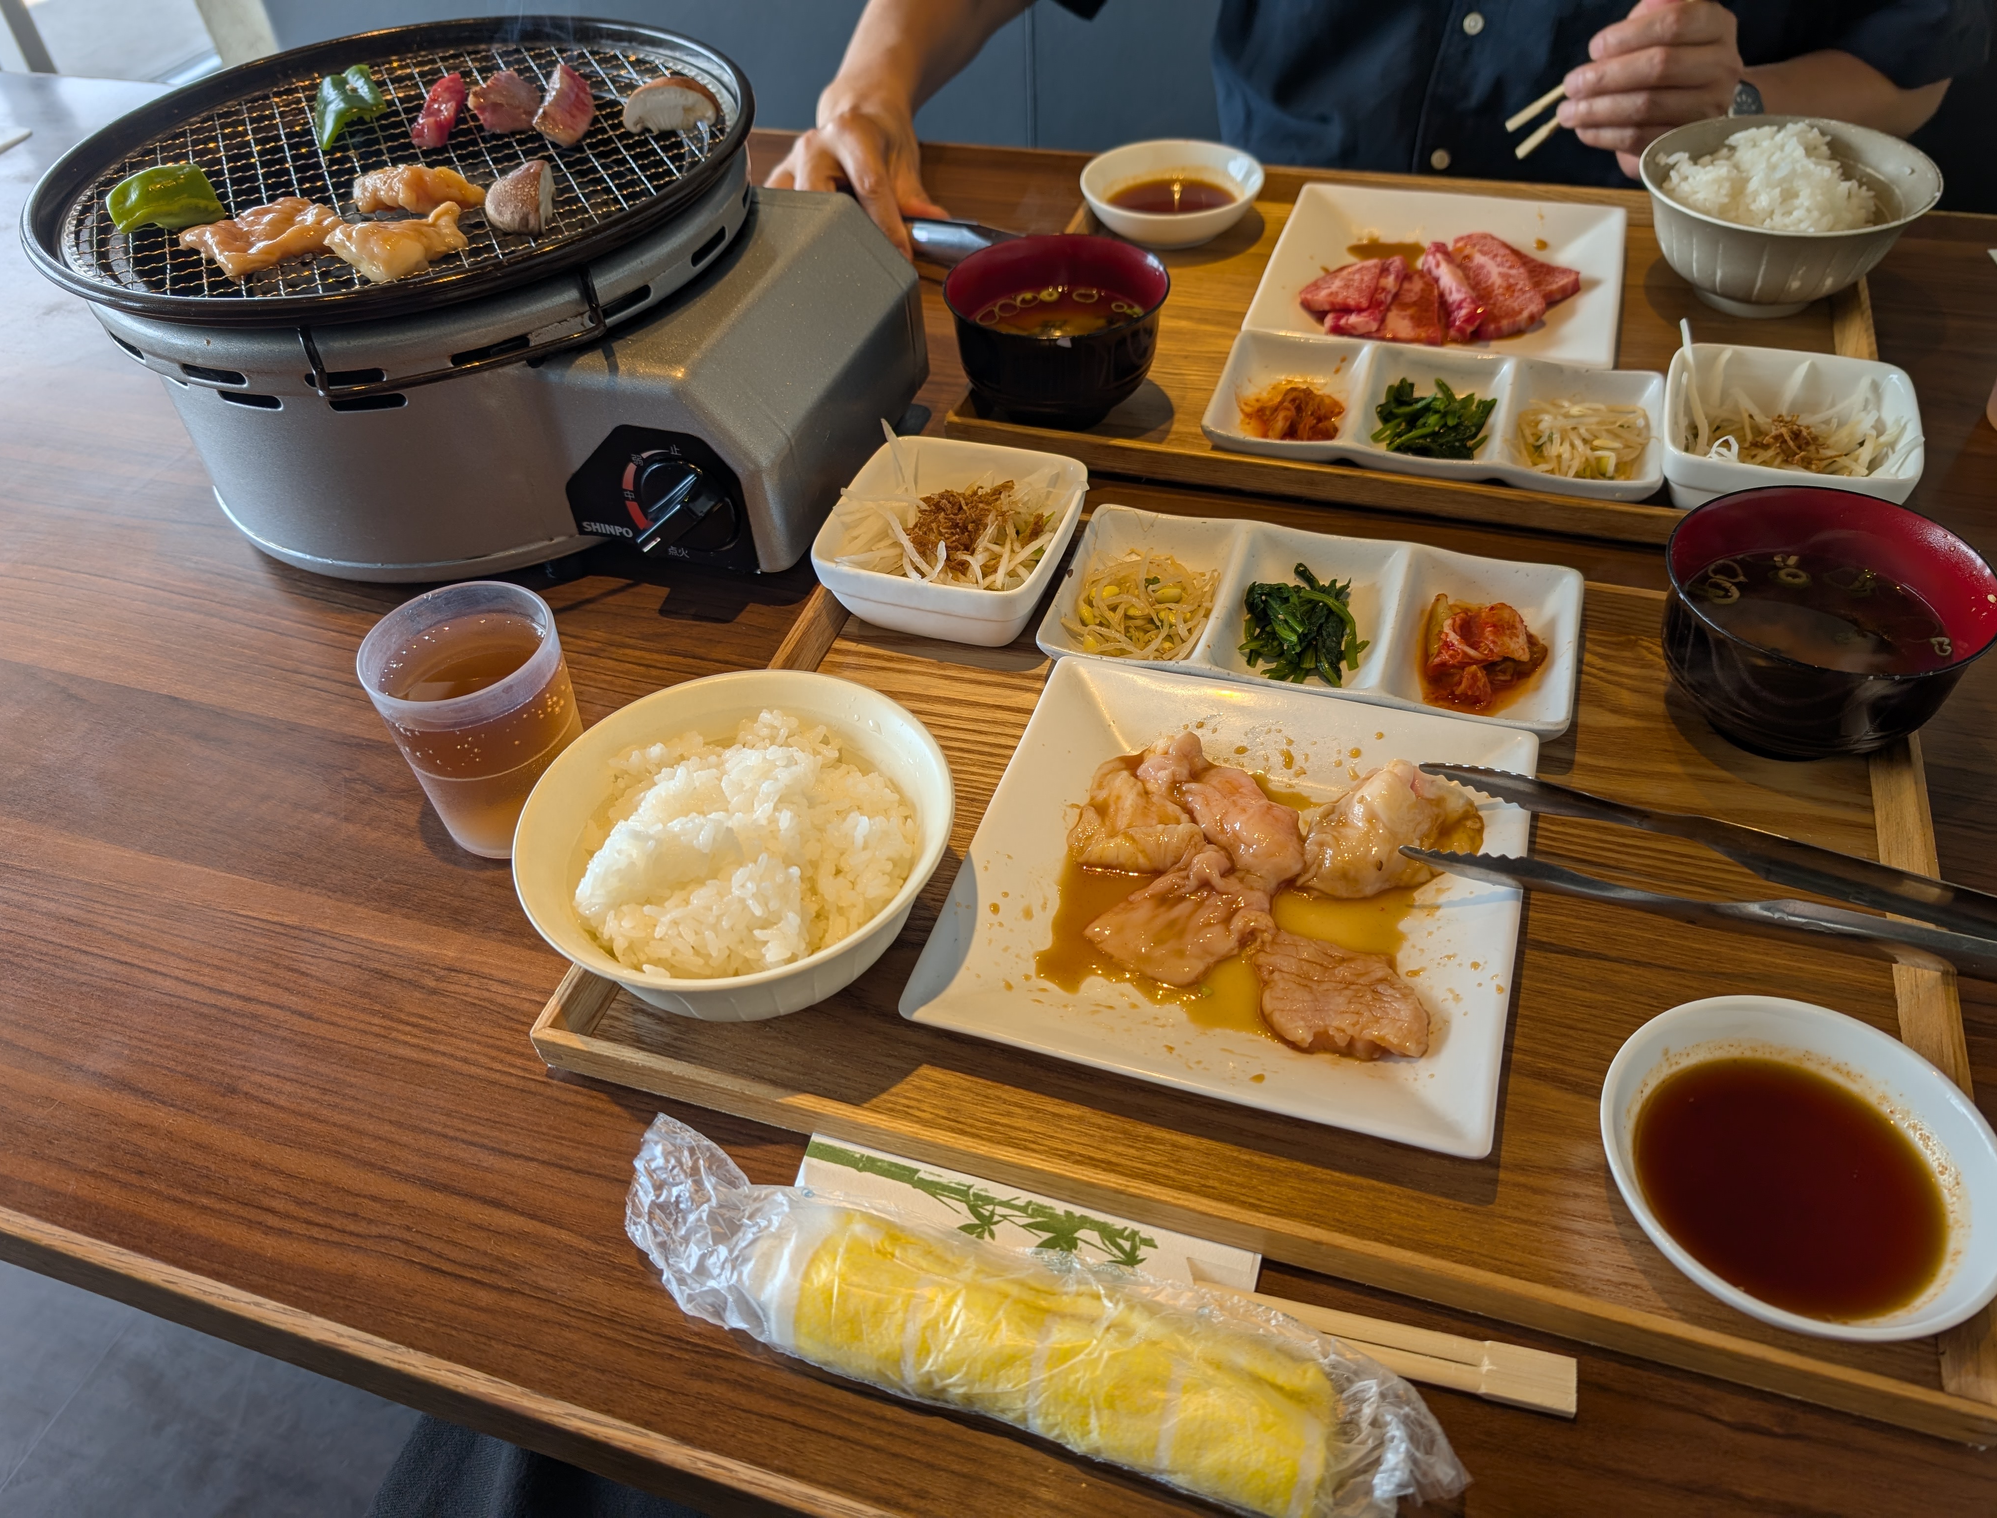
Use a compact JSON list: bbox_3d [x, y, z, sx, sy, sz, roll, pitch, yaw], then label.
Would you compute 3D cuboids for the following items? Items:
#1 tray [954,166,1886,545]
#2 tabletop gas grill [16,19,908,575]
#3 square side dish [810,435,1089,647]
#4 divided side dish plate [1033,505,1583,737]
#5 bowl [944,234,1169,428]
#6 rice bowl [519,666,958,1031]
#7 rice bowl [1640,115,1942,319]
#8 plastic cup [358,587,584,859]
[{"bbox_3d":[0.235,-0.241,0.778,0.450,0.019,0.330,11,48,16],"label":"tray"},{"bbox_3d":[-0.258,-0.245,0.733,0.402,0.163,0.346,12,48,16],"label":"tabletop gas grill"},{"bbox_3d":[-0.017,-0.096,0.639,0.102,0.041,0.102,10,48,15],"label":"square side dish"},{"bbox_3d":[0.131,-0.055,0.594,0.211,0.026,0.100,11,48,16],"label":"divided side dish plate"},{"bbox_3d":[0.033,-0.214,0.728,0.111,0.070,0.111,-3,46,3],"label":"bowl"},{"bbox_3d":[-0.084,0.042,0.491,0.144,0.068,0.144,-3,46,3],"label":"rice bowl"},{"bbox_3d":[0.416,-0.287,0.759,0.144,0.070,0.144,10,48,15],"label":"rice bowl"},{"bbox_3d":[-0.200,-0.014,0.557,0.072,0.087,0.072,-3,46,3],"label":"plastic cup"}]

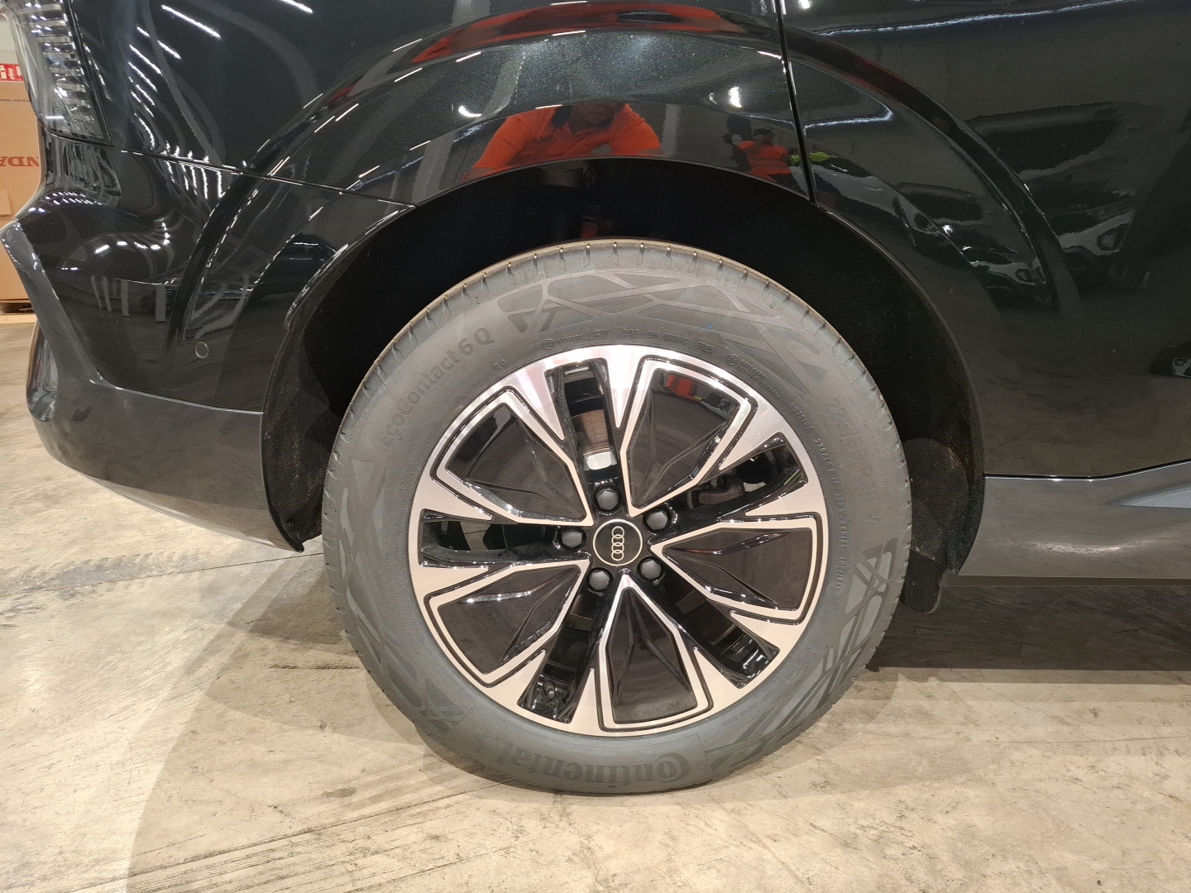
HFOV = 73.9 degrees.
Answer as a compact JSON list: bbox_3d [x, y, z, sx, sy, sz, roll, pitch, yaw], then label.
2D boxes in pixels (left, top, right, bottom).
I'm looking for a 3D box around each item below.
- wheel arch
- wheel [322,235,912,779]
[{"bbox_3d":[0.036,-0.084,0.965,0.820,0.490,0.220,0,15,-1],"label":"wheel arch"},{"bbox_3d":[0.026,0.095,1.041,0.715,0.715,0.238,0,15,-1],"label":"wheel"}]

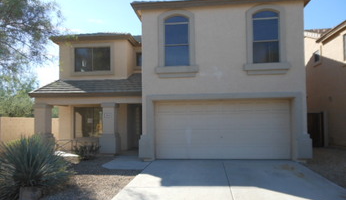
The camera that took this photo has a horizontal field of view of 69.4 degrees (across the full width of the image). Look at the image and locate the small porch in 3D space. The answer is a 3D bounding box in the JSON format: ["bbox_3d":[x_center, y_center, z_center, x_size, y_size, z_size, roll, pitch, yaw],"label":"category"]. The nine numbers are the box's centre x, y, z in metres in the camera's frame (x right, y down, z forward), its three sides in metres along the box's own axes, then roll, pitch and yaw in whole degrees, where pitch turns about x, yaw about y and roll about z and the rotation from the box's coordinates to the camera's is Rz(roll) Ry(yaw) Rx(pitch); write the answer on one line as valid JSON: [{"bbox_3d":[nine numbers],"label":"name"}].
[{"bbox_3d":[-3.588,0.617,11.666,5.300,3.580,2.100,-1,-2,7],"label":"small porch"}]

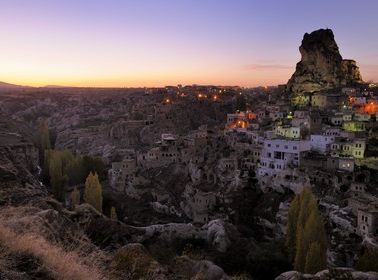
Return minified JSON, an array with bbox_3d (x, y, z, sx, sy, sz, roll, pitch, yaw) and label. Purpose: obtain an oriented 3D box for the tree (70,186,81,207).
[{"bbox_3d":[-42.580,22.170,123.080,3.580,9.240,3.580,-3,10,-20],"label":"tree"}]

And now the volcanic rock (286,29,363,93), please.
[{"bbox_3d":[106.000,-61.410,255.490,60.240,49.570,48.000,4,10,22],"label":"volcanic rock"}]

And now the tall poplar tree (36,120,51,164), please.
[{"bbox_3d":[-74.630,2.450,167.510,7.180,24.990,7.180,-4,10,-24],"label":"tall poplar tree"}]

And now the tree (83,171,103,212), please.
[{"bbox_3d":[-34.090,19.540,116.580,6.430,16.350,6.430,-3,10,-17],"label":"tree"}]

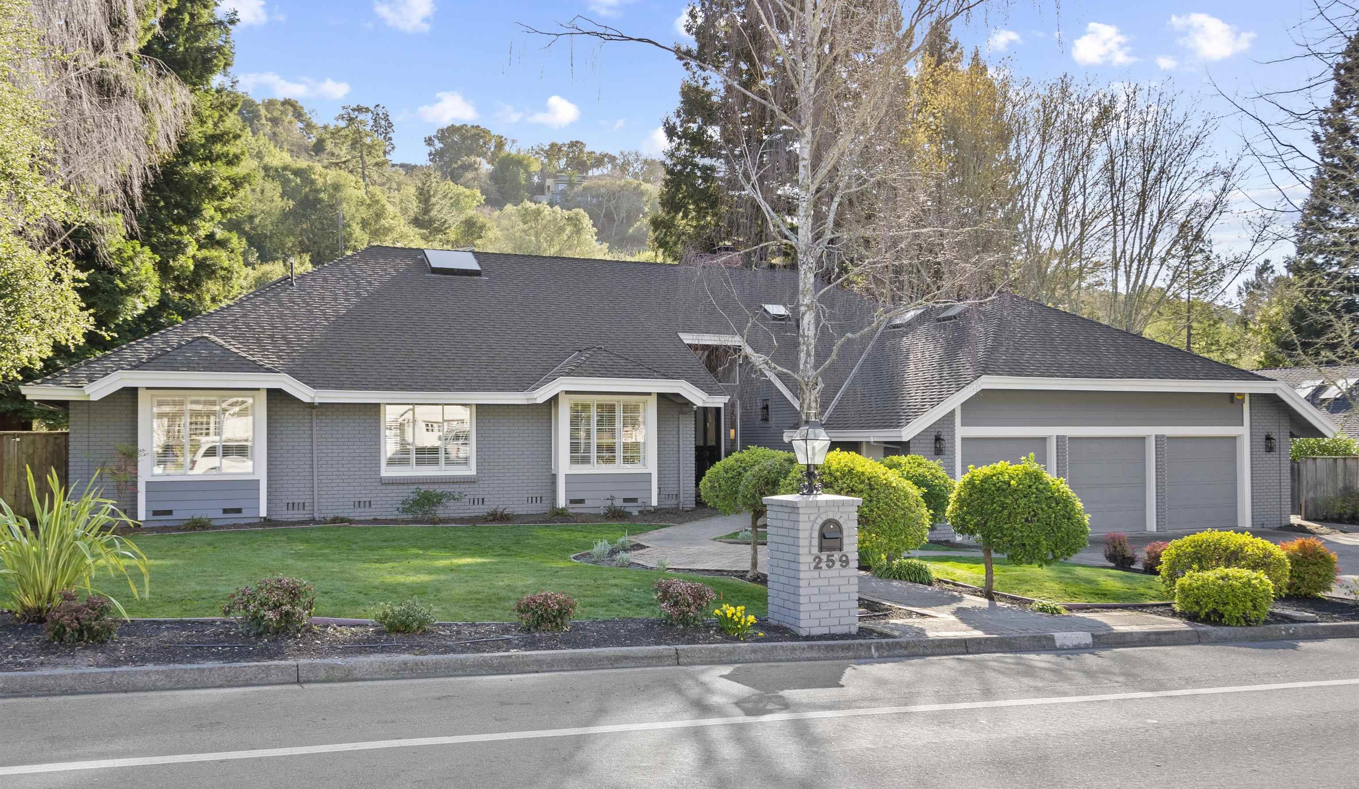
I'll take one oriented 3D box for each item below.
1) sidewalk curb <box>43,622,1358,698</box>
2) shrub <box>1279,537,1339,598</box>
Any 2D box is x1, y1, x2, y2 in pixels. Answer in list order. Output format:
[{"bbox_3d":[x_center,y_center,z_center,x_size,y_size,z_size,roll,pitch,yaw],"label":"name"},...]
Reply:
[{"bbox_3d":[1.541,2.345,10.074,13.701,0.145,0.190,3,-3,-22],"label":"sidewalk curb"},{"bbox_3d":[8.607,2.339,15.000,0.800,0.770,0.780,0,-1,0],"label":"shrub"}]

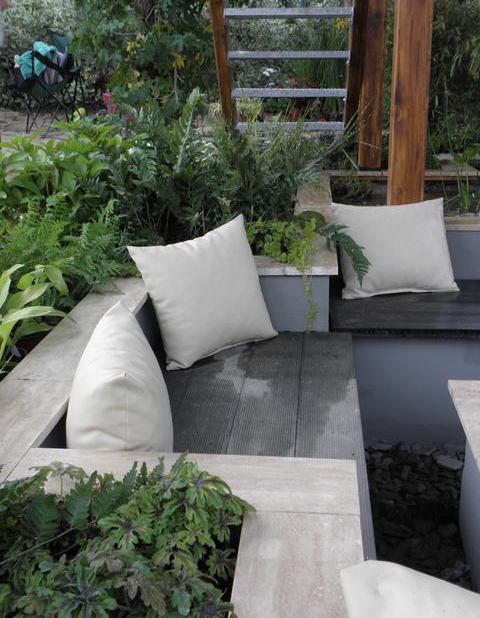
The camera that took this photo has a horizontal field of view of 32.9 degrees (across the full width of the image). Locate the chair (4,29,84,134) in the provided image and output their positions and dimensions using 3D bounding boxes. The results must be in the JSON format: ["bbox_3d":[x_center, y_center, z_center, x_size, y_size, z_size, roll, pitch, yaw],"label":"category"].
[{"bbox_3d":[-1.701,-1.963,7.081,0.600,0.860,0.750,-11,20,-32],"label":"chair"}]

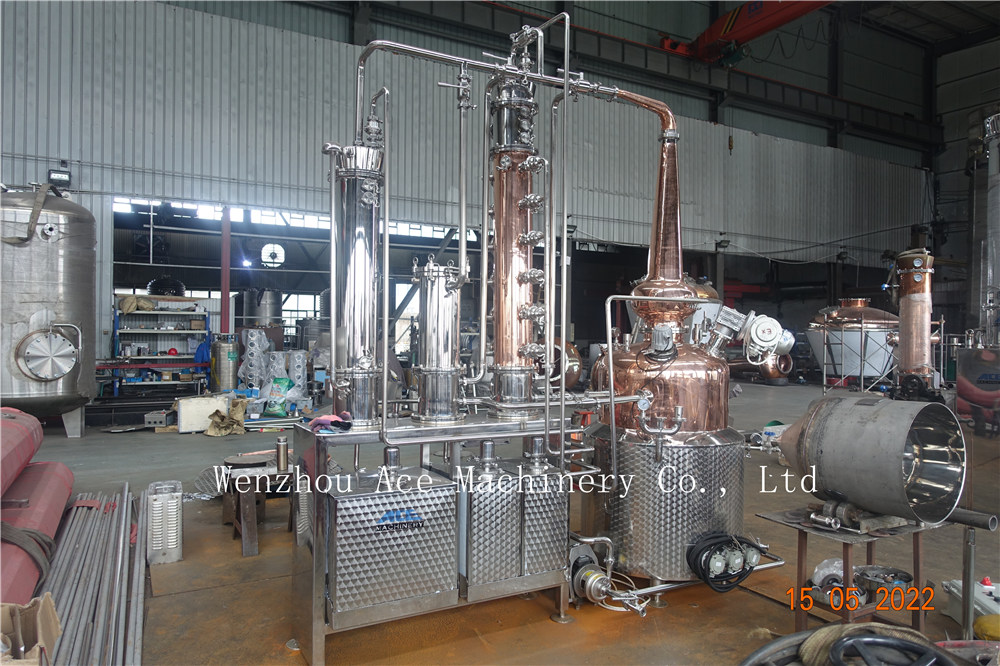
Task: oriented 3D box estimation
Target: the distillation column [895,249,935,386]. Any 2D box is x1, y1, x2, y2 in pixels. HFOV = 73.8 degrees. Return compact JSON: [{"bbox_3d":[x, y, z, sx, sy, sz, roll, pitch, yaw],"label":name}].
[{"bbox_3d":[6.610,-0.187,10.594,0.620,2.250,0.620,0,0,23],"label":"distillation column"}]

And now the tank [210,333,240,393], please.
[{"bbox_3d":[-5.030,0.768,12.196,0.510,1.500,0.510,1,0,-37],"label":"tank"}]

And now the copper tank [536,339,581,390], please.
[{"bbox_3d":[1.314,0.733,15.500,1.200,1.200,1.120,0,-1,27],"label":"copper tank"}]

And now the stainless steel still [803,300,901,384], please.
[{"bbox_3d":[10.821,0.274,20.293,3.000,2.650,3.000,0,0,34],"label":"stainless steel still"}]

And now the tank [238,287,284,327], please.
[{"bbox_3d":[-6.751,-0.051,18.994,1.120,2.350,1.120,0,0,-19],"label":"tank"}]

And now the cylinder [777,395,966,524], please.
[{"bbox_3d":[1.860,0.630,3.530,0.580,0.580,0.820,0,-2,-31],"label":"cylinder"}]

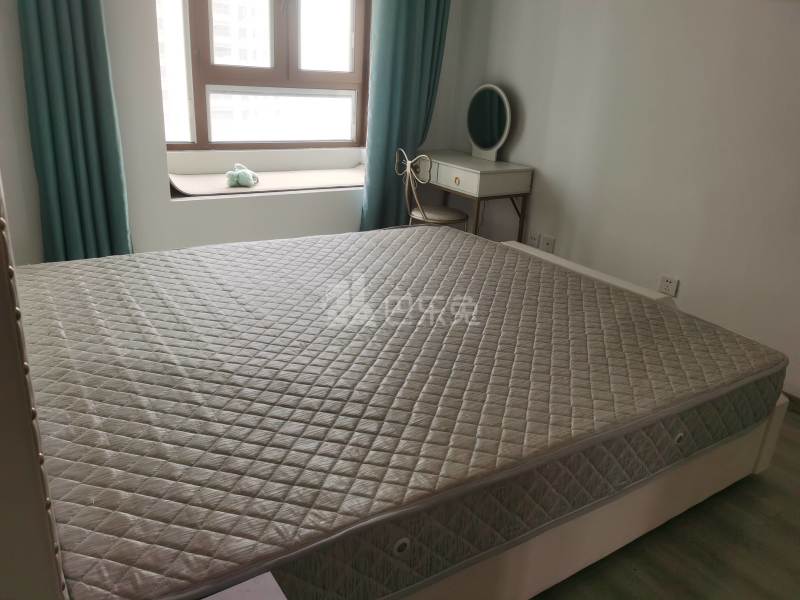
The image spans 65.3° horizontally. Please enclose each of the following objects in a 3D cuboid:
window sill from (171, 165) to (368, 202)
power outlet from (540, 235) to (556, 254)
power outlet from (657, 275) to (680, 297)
[{"bbox_3d":[-0.764,-0.723,3.903,1.470,0.050,0.650,-10,24,-32],"label":"window sill"},{"bbox_3d":[0.844,-0.318,3.572,0.012,0.086,0.086,-10,24,-32],"label":"power outlet"},{"bbox_3d":[1.276,-0.068,2.973,0.012,0.086,0.086,-10,24,-32],"label":"power outlet"}]

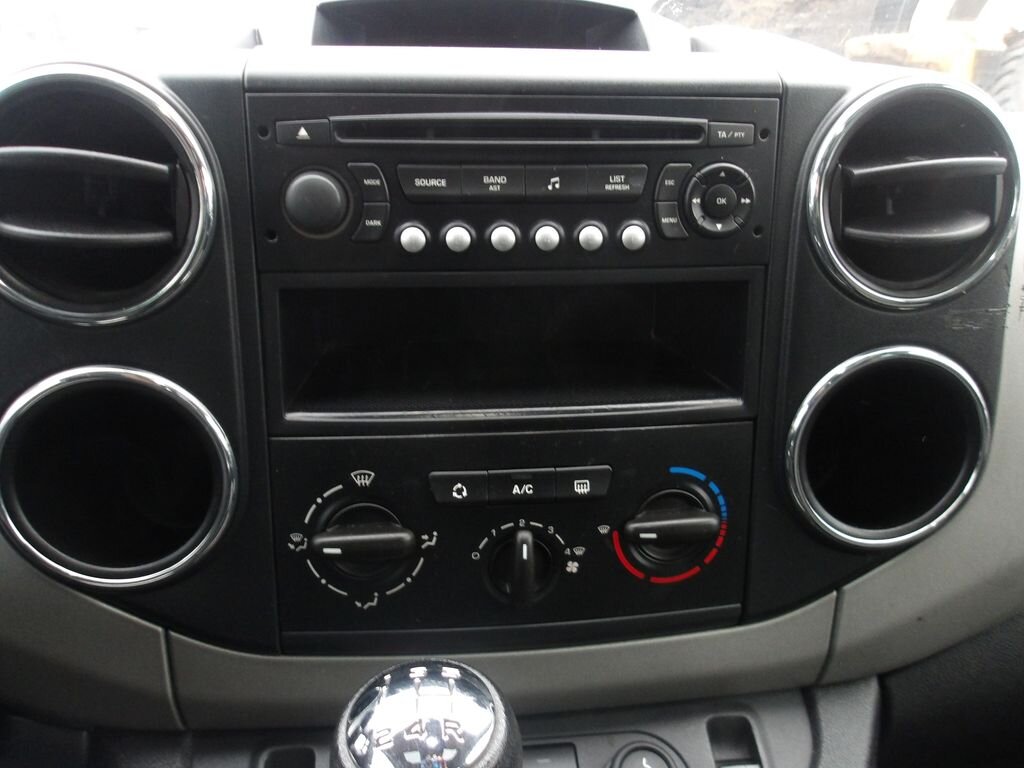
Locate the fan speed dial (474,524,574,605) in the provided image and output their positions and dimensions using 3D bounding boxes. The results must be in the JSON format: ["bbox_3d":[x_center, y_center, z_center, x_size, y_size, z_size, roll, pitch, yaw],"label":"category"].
[{"bbox_3d":[0.004,0.074,0.311,0.031,0.032,0.018,-1,14,-6],"label":"fan speed dial"}]

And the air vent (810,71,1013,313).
[{"bbox_3d":[0.147,-0.074,0.314,0.084,0.084,0.041,-1,14,-6],"label":"air vent"}]

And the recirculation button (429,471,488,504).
[{"bbox_3d":[-0.021,0.039,0.307,0.023,0.013,0.008,-1,14,-6],"label":"recirculation button"}]

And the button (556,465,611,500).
[{"bbox_3d":[0.028,0.038,0.313,0.022,0.013,0.008,-1,14,-6],"label":"button"}]

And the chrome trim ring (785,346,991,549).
[{"bbox_3d":[0.147,0.019,0.351,0.084,0.084,0.071,-1,14,-6],"label":"chrome trim ring"}]

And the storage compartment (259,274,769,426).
[{"bbox_3d":[-0.004,-0.027,0.360,0.185,0.059,0.131,-1,14,-6],"label":"storage compartment"}]

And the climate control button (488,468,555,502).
[{"bbox_3d":[0.004,0.039,0.310,0.026,0.013,0.008,-1,14,-6],"label":"climate control button"}]

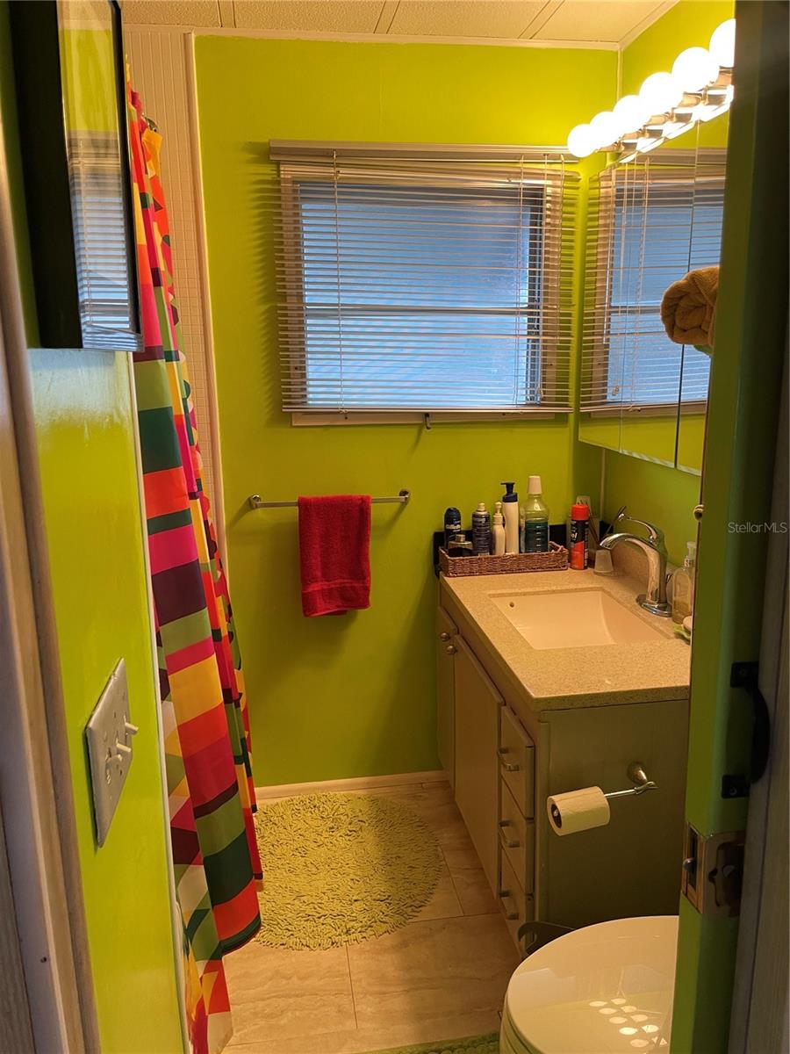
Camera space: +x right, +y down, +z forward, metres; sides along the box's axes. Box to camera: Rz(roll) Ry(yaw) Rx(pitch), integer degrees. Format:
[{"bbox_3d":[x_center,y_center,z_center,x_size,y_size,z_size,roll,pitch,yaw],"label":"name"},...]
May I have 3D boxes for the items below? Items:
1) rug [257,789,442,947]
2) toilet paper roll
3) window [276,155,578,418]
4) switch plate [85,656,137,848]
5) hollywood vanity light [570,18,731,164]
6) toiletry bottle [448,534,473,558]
[{"bbox_3d":[-0.212,0.938,2.242,0.700,0.035,0.700,-3,13,-8],"label":"rug"},{"bbox_3d":[0.370,0.573,1.598,0.102,0.076,0.076,-7,13,-13],"label":"toilet paper roll"},{"bbox_3d":[0.098,-0.669,2.295,0.850,0.720,0.090,-3,13,-8],"label":"window"},{"bbox_3d":[-0.266,0.211,0.769,0.018,0.116,0.162,-3,12,-8],"label":"switch plate"},{"bbox_3d":[0.634,-0.975,1.835,0.198,0.115,0.914,-3,12,-8],"label":"hollywood vanity light"},{"bbox_3d":[0.203,0.081,2.433,0.074,0.117,0.040,-3,12,-8],"label":"toiletry bottle"}]

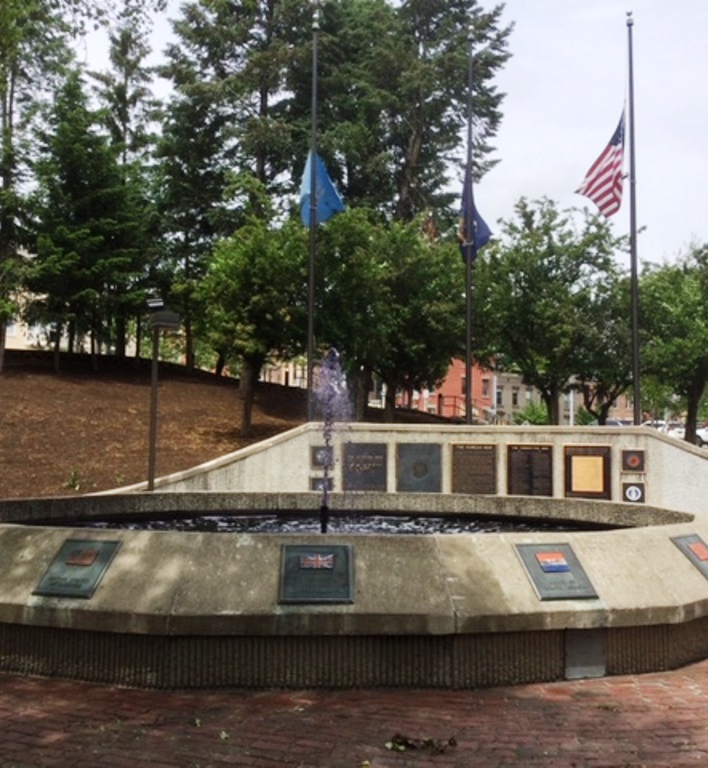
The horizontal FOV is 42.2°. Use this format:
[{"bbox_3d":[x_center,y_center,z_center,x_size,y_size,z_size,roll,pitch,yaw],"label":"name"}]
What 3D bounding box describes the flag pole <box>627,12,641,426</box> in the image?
[{"bbox_3d":[6.393,-3.697,20.901,0.160,9.930,0.160,1,-5,0],"label":"flag pole"}]

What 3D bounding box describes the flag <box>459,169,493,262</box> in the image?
[{"bbox_3d":[2.685,-3.756,20.601,0.720,2.131,0.400,0,-5,6],"label":"flag"}]

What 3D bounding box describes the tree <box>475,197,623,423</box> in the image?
[{"bbox_3d":[5.393,-1.869,25.285,4.212,6.626,4.200,1,-5,0],"label":"tree"}]

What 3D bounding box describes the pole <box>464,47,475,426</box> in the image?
[{"bbox_3d":[2.617,-3.594,20.687,0.140,9.192,0.140,1,-5,0],"label":"pole"}]

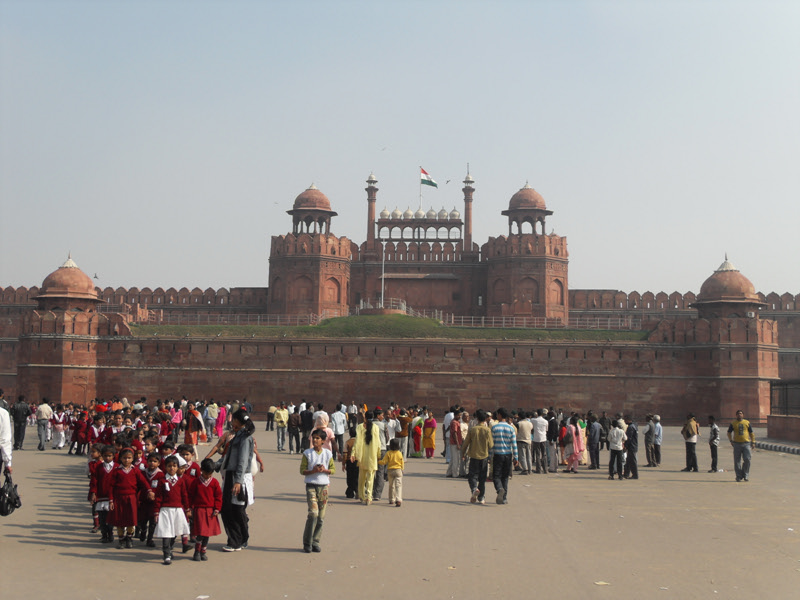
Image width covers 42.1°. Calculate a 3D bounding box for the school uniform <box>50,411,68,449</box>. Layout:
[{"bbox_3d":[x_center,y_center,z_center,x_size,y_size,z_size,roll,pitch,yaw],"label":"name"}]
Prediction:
[{"bbox_3d":[-10.788,4.125,33.000,0.480,1.206,0.300,1,-6,3],"label":"school uniform"}]

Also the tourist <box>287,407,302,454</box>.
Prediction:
[{"bbox_3d":[-3.524,4.388,34.900,0.480,1.590,0.330,1,-6,3],"label":"tourist"}]

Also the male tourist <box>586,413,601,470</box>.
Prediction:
[{"bbox_3d":[5.775,4.204,30.800,0.380,1.640,0.500,-4,-8,41],"label":"male tourist"}]

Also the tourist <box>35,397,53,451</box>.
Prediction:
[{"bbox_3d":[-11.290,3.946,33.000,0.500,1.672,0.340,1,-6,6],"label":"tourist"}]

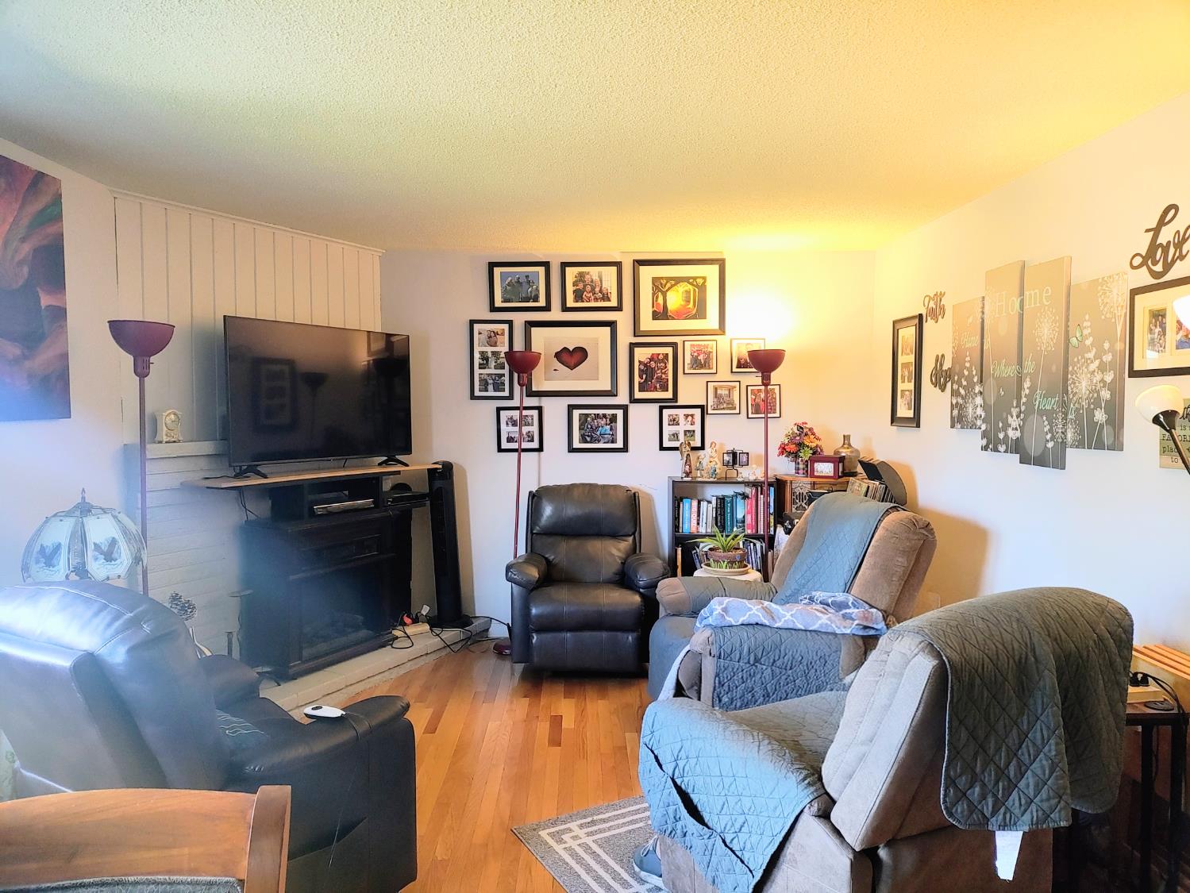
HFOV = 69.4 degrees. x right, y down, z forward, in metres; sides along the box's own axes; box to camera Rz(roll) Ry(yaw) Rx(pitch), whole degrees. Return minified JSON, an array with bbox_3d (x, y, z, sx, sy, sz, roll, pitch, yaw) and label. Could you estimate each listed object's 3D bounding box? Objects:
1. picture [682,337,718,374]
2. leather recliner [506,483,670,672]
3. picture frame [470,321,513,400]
[{"bbox_3d":[0.659,-0.564,5.419,0.225,0.226,0.020,0,3,-1],"label":"picture"},{"bbox_3d":[-0.027,0.733,5.017,0.880,1.010,0.860,0,3,1],"label":"leather recliner"},{"bbox_3d":[-0.642,-0.540,5.374,0.265,0.492,0.025,0,3,-1],"label":"picture frame"}]

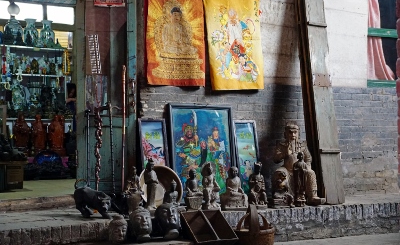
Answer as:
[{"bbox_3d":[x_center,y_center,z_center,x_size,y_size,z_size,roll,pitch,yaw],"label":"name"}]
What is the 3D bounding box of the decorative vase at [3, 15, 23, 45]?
[{"bbox_3d":[-2.381,-1.174,7.400,0.240,0.390,0.240,0,-1,-25],"label":"decorative vase"}]

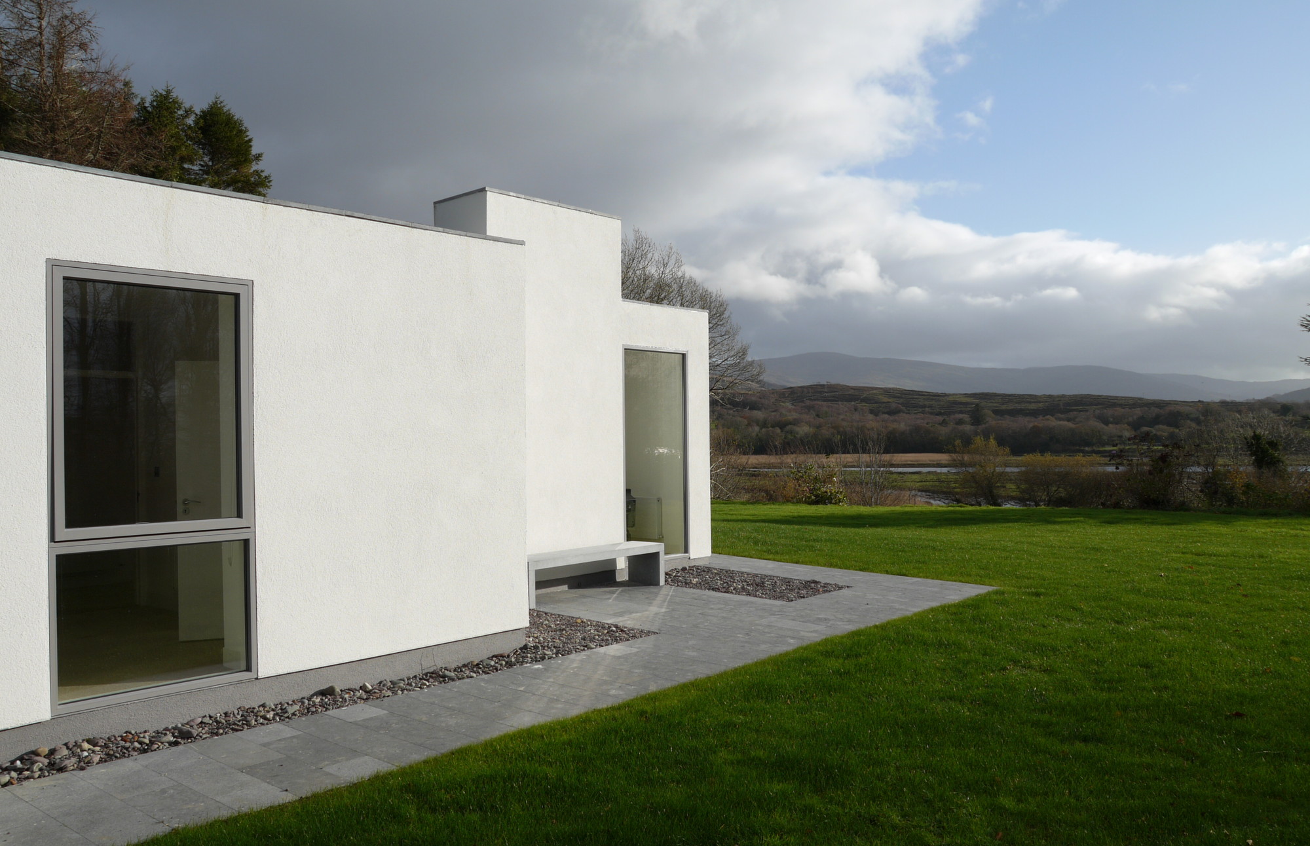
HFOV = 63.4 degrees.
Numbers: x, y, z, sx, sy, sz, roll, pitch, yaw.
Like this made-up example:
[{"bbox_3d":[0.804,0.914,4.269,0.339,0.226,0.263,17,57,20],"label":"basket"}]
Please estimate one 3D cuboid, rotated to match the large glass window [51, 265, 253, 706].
[{"bbox_3d":[-2.911,0.348,6.185,0.120,2.471,1.175,-2,-1,42],"label":"large glass window"}]

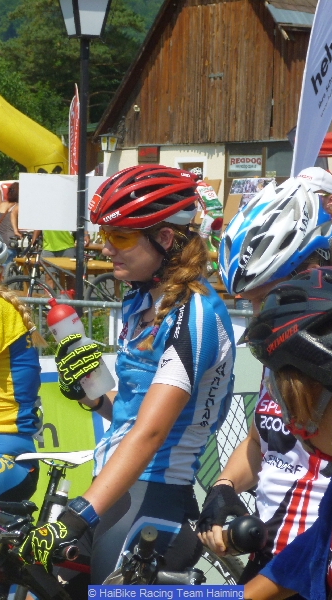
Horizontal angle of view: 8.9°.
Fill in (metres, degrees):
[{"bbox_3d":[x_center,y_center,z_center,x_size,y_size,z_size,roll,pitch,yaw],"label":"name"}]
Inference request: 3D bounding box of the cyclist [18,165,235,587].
[{"bbox_3d":[-0.087,0.579,4.950,0.530,1.730,0.510,0,4,-25],"label":"cyclist"}]

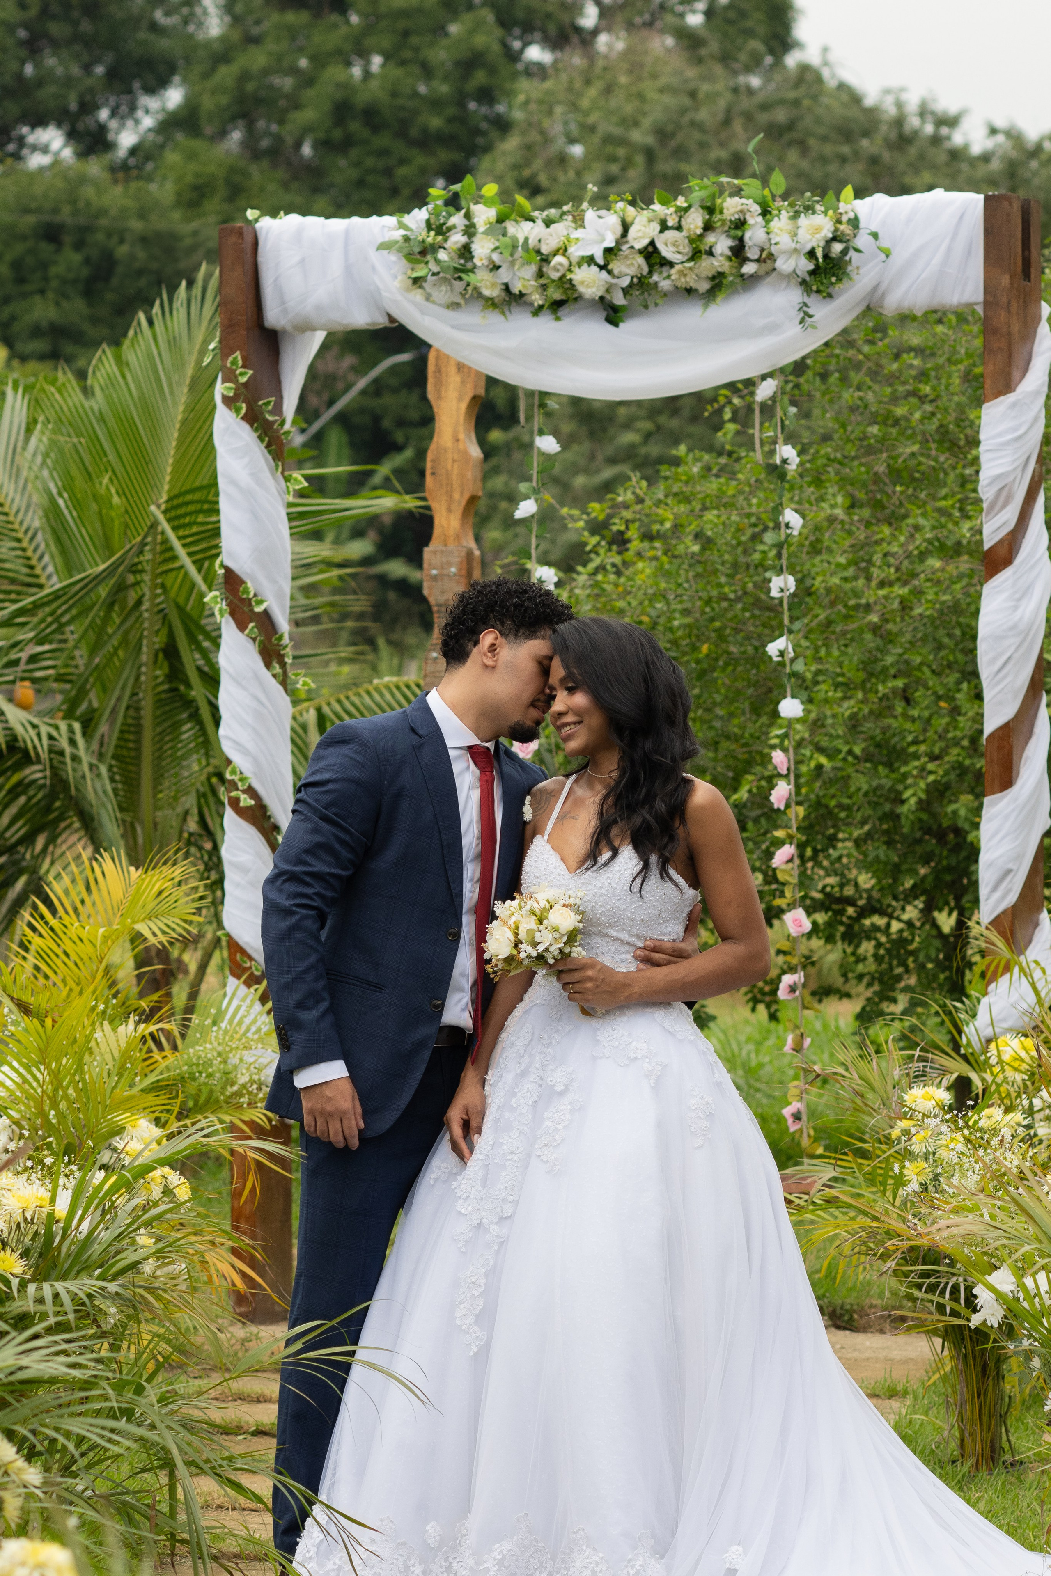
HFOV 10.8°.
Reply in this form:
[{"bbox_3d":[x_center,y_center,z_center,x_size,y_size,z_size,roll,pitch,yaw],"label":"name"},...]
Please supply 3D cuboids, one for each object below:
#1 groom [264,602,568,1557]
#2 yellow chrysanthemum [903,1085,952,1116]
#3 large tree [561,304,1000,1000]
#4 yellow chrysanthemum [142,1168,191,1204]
[{"bbox_3d":[-0.165,0.503,9.450,0.560,1.730,0.460,-2,2,-44],"label":"groom"},{"bbox_3d":[0.758,0.591,10.500,0.090,0.060,0.080,0,2,0],"label":"yellow chrysanthemum"},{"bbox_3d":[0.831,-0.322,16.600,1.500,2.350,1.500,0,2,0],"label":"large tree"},{"bbox_3d":[-0.582,0.644,9.000,0.080,0.062,0.075,-1,2,-17],"label":"yellow chrysanthemum"}]

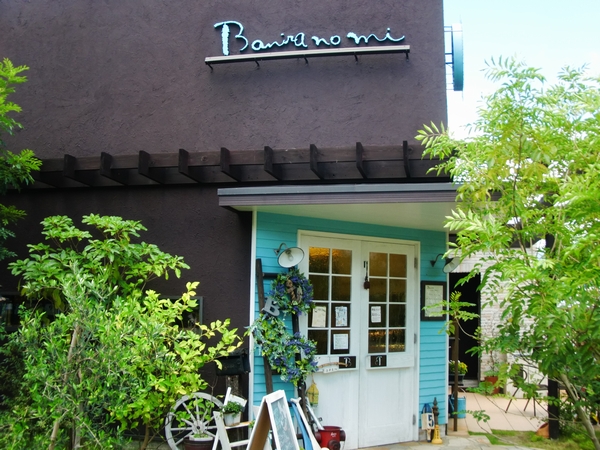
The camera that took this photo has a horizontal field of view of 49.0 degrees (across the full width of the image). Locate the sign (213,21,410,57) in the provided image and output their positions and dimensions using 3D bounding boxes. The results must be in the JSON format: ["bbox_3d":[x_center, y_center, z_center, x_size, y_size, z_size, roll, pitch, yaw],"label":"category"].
[{"bbox_3d":[0.066,-1.907,6.544,1.921,0.379,0.080,-1,-8,12],"label":"sign"}]

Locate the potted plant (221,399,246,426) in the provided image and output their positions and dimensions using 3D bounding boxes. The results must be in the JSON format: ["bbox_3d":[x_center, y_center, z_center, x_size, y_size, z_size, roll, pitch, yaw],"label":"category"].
[{"bbox_3d":[-0.605,1.688,5.900,0.200,0.220,0.200,1,-8,0],"label":"potted plant"}]

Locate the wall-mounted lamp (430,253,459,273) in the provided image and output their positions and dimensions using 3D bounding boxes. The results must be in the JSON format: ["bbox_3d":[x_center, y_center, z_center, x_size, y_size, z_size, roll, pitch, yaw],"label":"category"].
[{"bbox_3d":[1.678,0.421,7.586,0.250,0.240,0.380,6,-9,-32],"label":"wall-mounted lamp"}]

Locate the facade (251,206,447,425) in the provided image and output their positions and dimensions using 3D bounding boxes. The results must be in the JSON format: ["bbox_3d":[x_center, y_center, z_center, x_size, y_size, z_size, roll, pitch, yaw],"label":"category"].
[{"bbox_3d":[0.640,1.085,7.064,2.648,2.235,0.140,6,-9,-32],"label":"facade"}]

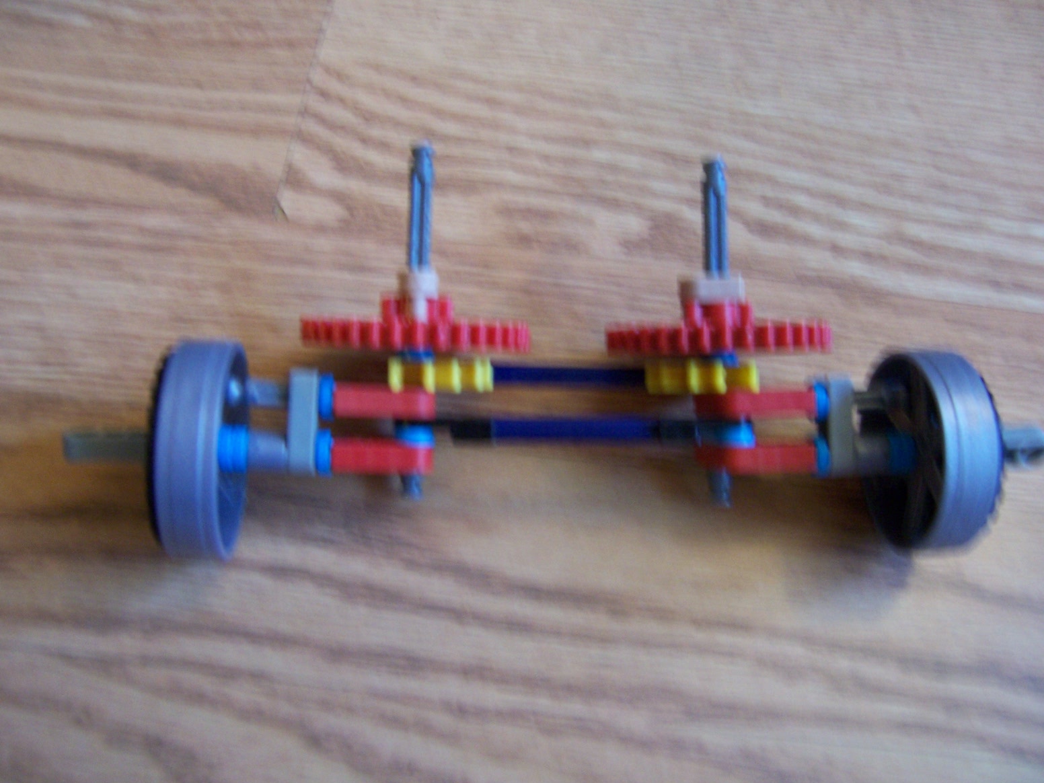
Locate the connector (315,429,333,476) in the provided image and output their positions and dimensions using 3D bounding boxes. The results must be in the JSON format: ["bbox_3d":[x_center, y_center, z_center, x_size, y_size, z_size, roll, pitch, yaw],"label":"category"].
[{"bbox_3d":[-0.048,0.015,0.242,0.004,0.010,0.010,1,90,-9],"label":"connector"}]

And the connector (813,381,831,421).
[{"bbox_3d":[0.076,0.003,0.252,0.004,0.010,0.010,0,90,-3],"label":"connector"}]

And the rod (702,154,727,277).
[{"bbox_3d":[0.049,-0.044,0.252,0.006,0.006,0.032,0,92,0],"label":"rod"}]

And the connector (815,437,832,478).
[{"bbox_3d":[0.077,0.017,0.255,0.004,0.011,0.011,0,90,-2],"label":"connector"}]

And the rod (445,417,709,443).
[{"bbox_3d":[0.012,0.009,0.237,0.060,0.006,0.006,0,90,-2],"label":"rod"}]

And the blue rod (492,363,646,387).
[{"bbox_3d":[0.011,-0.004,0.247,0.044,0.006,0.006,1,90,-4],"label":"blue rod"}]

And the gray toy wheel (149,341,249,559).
[{"bbox_3d":[-0.075,0.014,0.235,0.014,0.051,0.051,0,92,-8],"label":"gray toy wheel"}]

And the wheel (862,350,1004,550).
[{"bbox_3d":[0.105,0.015,0.259,0.014,0.051,0.051,0,92,-2],"label":"wheel"}]

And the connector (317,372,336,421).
[{"bbox_3d":[-0.047,0.001,0.239,0.004,0.011,0.011,2,90,-8],"label":"connector"}]

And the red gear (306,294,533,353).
[{"bbox_3d":[-0.026,-0.017,0.244,0.056,0.056,0.013,1,93,0],"label":"red gear"}]

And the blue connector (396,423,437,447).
[{"bbox_3d":[-0.026,0.011,0.246,0.010,0.010,0.004,1,93,0],"label":"blue connector"}]

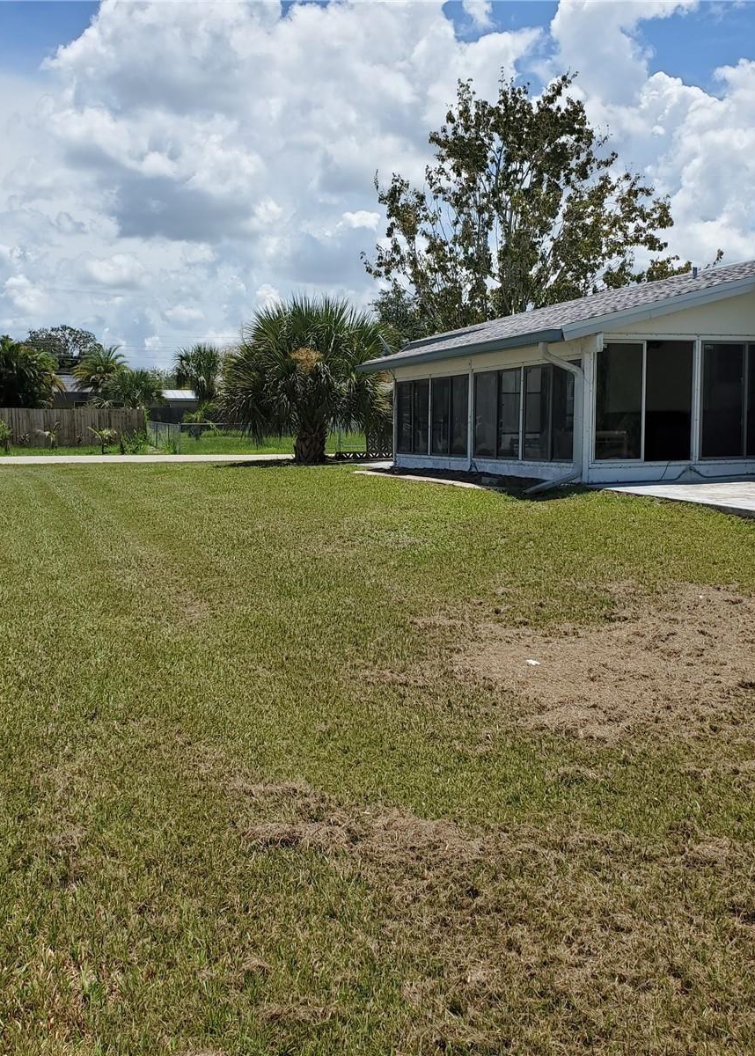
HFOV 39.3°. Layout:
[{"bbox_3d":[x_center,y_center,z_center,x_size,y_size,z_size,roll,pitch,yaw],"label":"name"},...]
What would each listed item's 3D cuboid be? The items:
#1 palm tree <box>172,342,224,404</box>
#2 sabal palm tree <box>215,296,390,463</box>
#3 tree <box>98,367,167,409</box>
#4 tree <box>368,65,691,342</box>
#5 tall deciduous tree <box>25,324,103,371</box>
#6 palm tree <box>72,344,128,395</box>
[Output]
[{"bbox_3d":[-9.672,-7.247,57.576,2.990,5.620,2.990,0,5,0],"label":"palm tree"},{"bbox_3d":[-1.503,-3.129,22.408,3.780,3.460,3.780,0,5,0],"label":"sabal palm tree"},{"bbox_3d":[-12.012,-5.920,51.671,3.440,3.980,3.440,0,5,0],"label":"tree"},{"bbox_3d":[4.153,-7.229,29.469,9.010,10.520,9.010,0,5,0],"label":"tree"},{"bbox_3d":[-24.826,-11.288,83.309,6.410,9.280,6.410,0,5,0],"label":"tall deciduous tree"},{"bbox_3d":[-14.425,-6.836,54.599,3.120,5.300,3.120,0,5,0],"label":"palm tree"}]

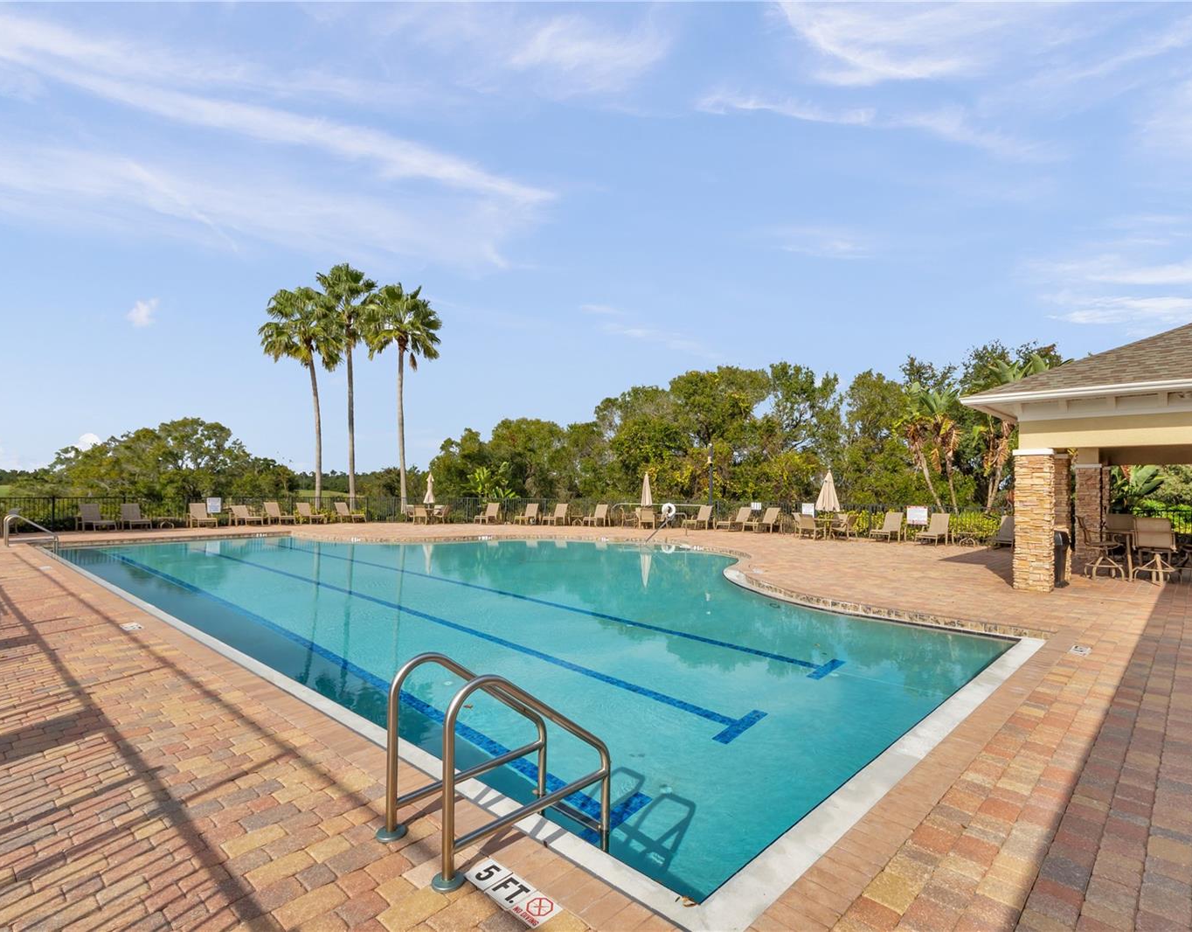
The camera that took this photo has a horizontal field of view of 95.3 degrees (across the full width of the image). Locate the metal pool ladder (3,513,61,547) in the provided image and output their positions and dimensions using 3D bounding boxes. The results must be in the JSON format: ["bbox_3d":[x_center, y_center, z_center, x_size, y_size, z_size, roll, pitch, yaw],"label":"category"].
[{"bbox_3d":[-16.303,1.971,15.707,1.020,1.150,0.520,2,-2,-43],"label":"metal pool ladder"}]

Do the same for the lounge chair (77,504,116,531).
[{"bbox_3d":[-18.182,1.882,19.837,1.456,0.941,0.711,-1,-2,27],"label":"lounge chair"}]

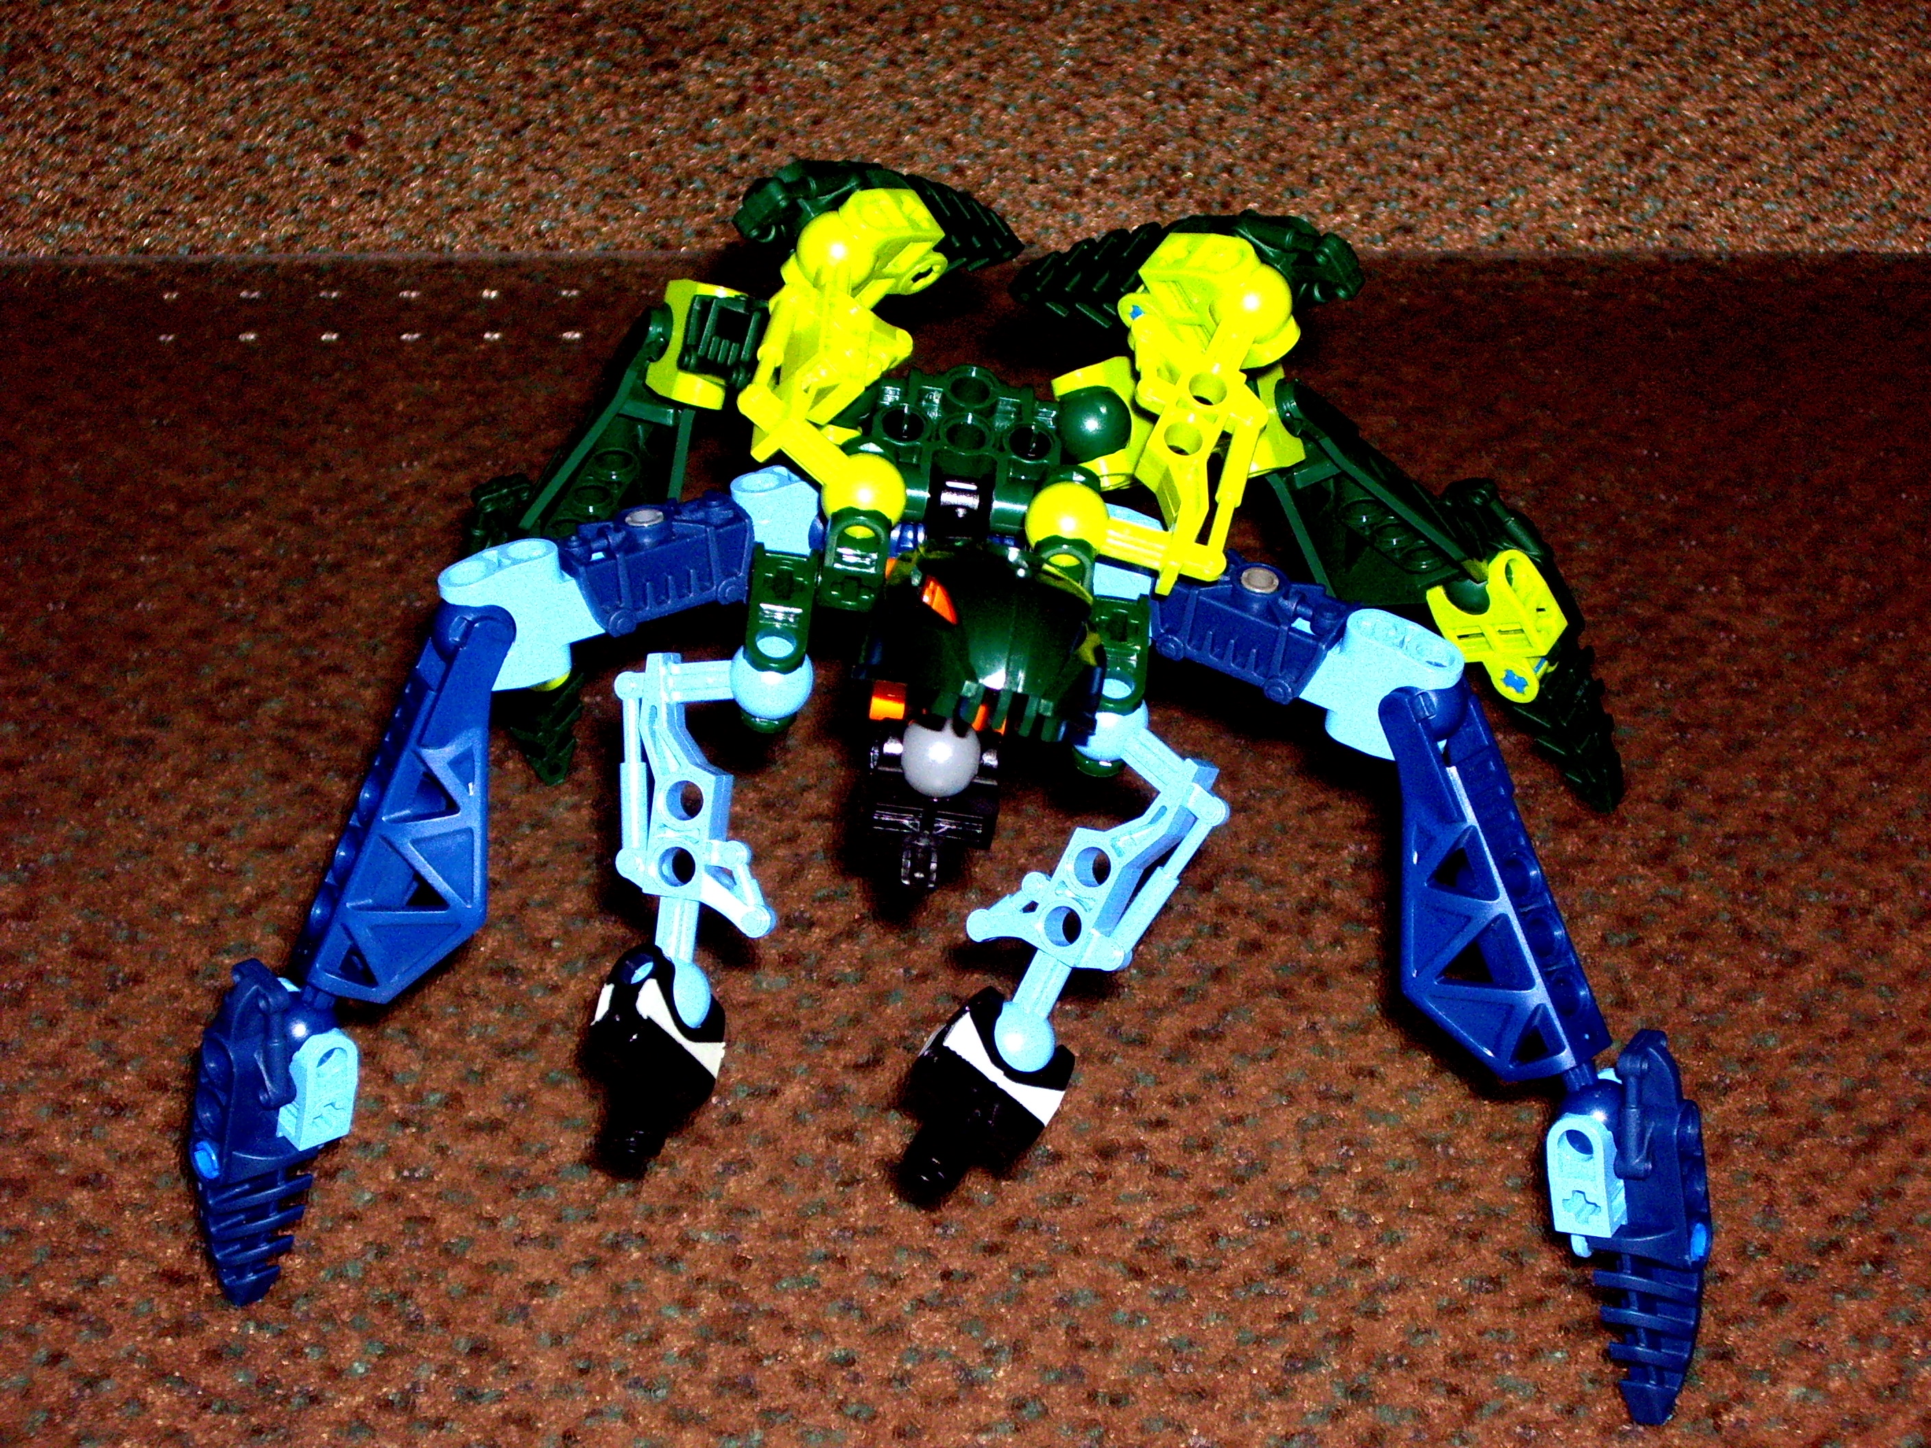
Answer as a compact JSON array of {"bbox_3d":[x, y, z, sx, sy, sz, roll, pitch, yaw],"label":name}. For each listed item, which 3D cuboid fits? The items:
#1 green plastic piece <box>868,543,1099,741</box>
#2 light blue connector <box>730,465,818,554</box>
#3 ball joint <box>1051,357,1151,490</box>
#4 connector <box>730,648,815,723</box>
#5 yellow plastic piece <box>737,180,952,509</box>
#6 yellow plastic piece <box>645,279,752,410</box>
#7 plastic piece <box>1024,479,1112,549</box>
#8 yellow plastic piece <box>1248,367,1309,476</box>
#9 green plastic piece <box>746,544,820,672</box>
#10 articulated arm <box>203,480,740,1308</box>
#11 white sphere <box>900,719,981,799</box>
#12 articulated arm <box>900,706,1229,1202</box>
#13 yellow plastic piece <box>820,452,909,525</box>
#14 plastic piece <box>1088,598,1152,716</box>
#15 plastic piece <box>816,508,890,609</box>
[{"bbox_3d":[0.002,-0.010,0.633,0.026,0.017,0.019,-2,40,-2],"label":"green plastic piece"},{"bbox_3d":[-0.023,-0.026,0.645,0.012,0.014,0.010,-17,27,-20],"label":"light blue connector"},{"bbox_3d":[0.017,-0.039,0.668,0.013,0.013,0.012,0,45,0],"label":"ball joint"},{"bbox_3d":[-0.024,-0.005,0.643,0.010,0.010,0.010,0,45,0],"label":"connector"},{"bbox_3d":[-0.015,-0.047,0.659,0.025,0.017,0.049,6,45,6],"label":"yellow plastic piece"},{"bbox_3d":[-0.035,-0.050,0.685,0.009,0.017,0.013,5,9,-34],"label":"yellow plastic piece"},{"bbox_3d":[0.013,-0.025,0.644,0.010,0.010,0.010,0,40,0],"label":"plastic piece"},{"bbox_3d":[0.039,-0.040,0.685,0.009,0.017,0.013,-16,-6,30],"label":"yellow plastic piece"},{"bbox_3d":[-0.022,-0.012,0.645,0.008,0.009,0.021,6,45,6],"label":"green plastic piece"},{"bbox_3d":[-0.061,0.019,0.653,0.080,0.088,0.027,-26,46,-28],"label":"articulated arm"},{"bbox_3d":[-0.003,0.004,0.668,0.010,0.010,0.010,0,45,0],"label":"white sphere"},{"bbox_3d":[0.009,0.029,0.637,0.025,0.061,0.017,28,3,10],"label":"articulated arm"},{"bbox_3d":[-0.012,-0.028,0.643,0.010,0.010,0.010,0,45,0],"label":"yellow plastic piece"},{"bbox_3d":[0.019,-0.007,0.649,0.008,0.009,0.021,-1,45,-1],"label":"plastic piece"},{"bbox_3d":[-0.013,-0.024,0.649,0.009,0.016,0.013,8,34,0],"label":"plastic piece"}]

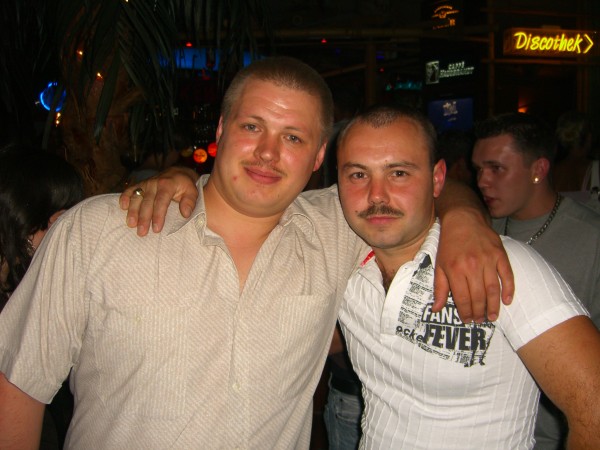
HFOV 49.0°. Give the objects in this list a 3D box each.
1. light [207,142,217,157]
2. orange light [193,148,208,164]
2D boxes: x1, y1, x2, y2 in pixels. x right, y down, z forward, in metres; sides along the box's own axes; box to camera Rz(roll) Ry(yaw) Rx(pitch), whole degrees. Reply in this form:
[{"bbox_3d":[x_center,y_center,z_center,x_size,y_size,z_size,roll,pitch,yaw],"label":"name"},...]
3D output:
[{"bbox_3d":[-0.517,-0.457,4.000,0.086,0.088,0.050,-1,4,-7],"label":"light"},{"bbox_3d":[-0.602,-0.416,4.000,0.086,0.088,0.050,-1,4,-8],"label":"orange light"}]

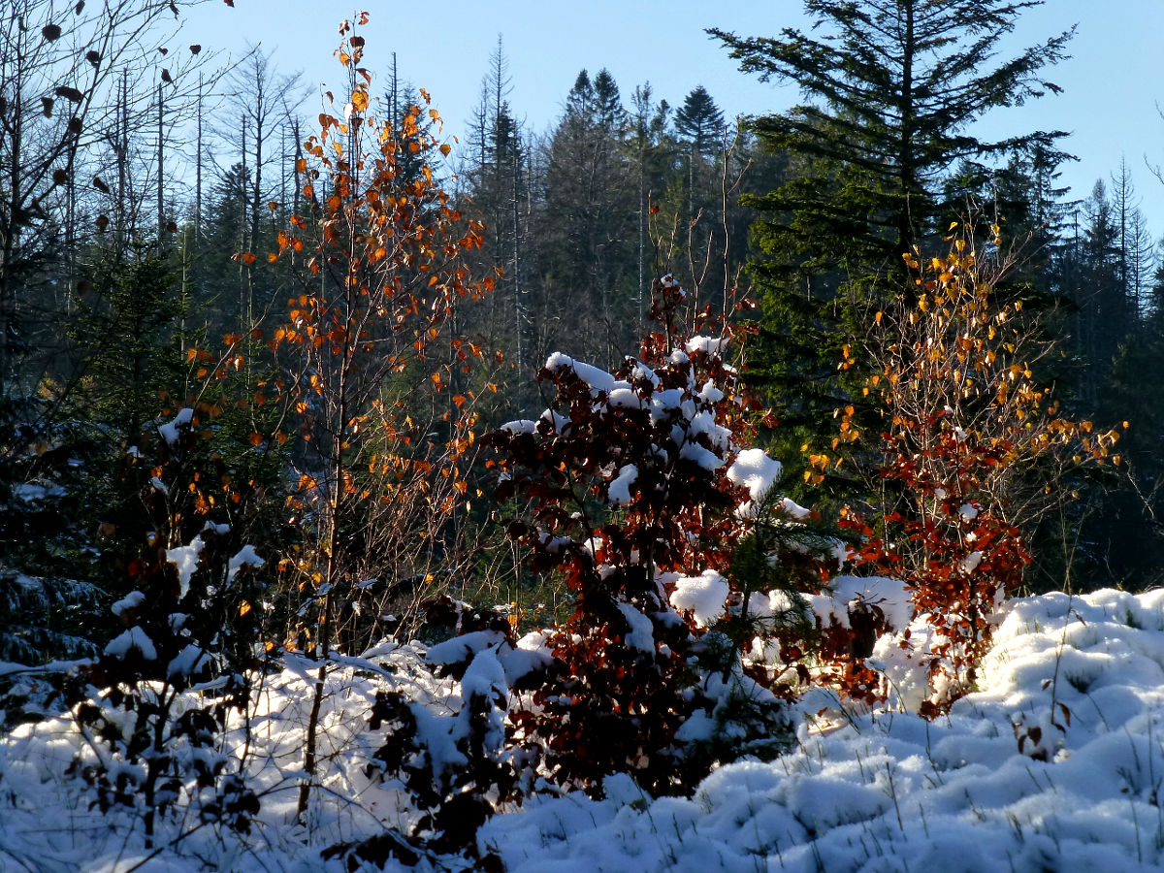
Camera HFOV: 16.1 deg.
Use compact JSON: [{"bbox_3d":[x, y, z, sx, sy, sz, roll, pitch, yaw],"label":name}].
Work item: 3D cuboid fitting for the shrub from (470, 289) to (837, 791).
[{"bbox_3d":[0.254,0.327,13.500,1.157,1.694,1.100,0,0,0],"label":"shrub"}]

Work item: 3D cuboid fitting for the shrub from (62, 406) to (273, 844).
[{"bbox_3d":[-1.213,0.552,12.000,0.601,1.270,0.600,0,0,0],"label":"shrub"}]

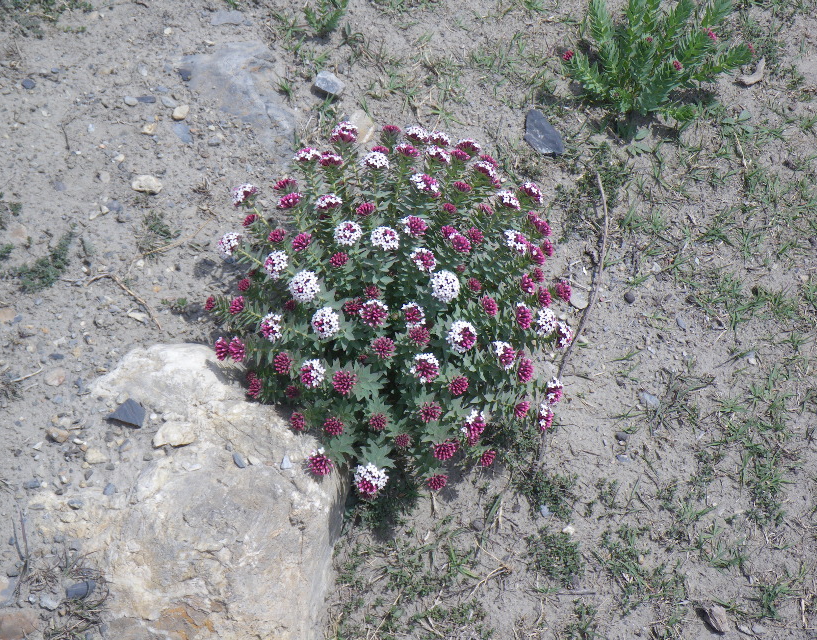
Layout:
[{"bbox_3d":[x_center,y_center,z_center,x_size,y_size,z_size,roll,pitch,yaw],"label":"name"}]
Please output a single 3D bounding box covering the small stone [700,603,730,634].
[{"bbox_3d":[0.345,0.333,1.706,0.026,0.022,0.036,-16,56,-12],"label":"small stone"}]

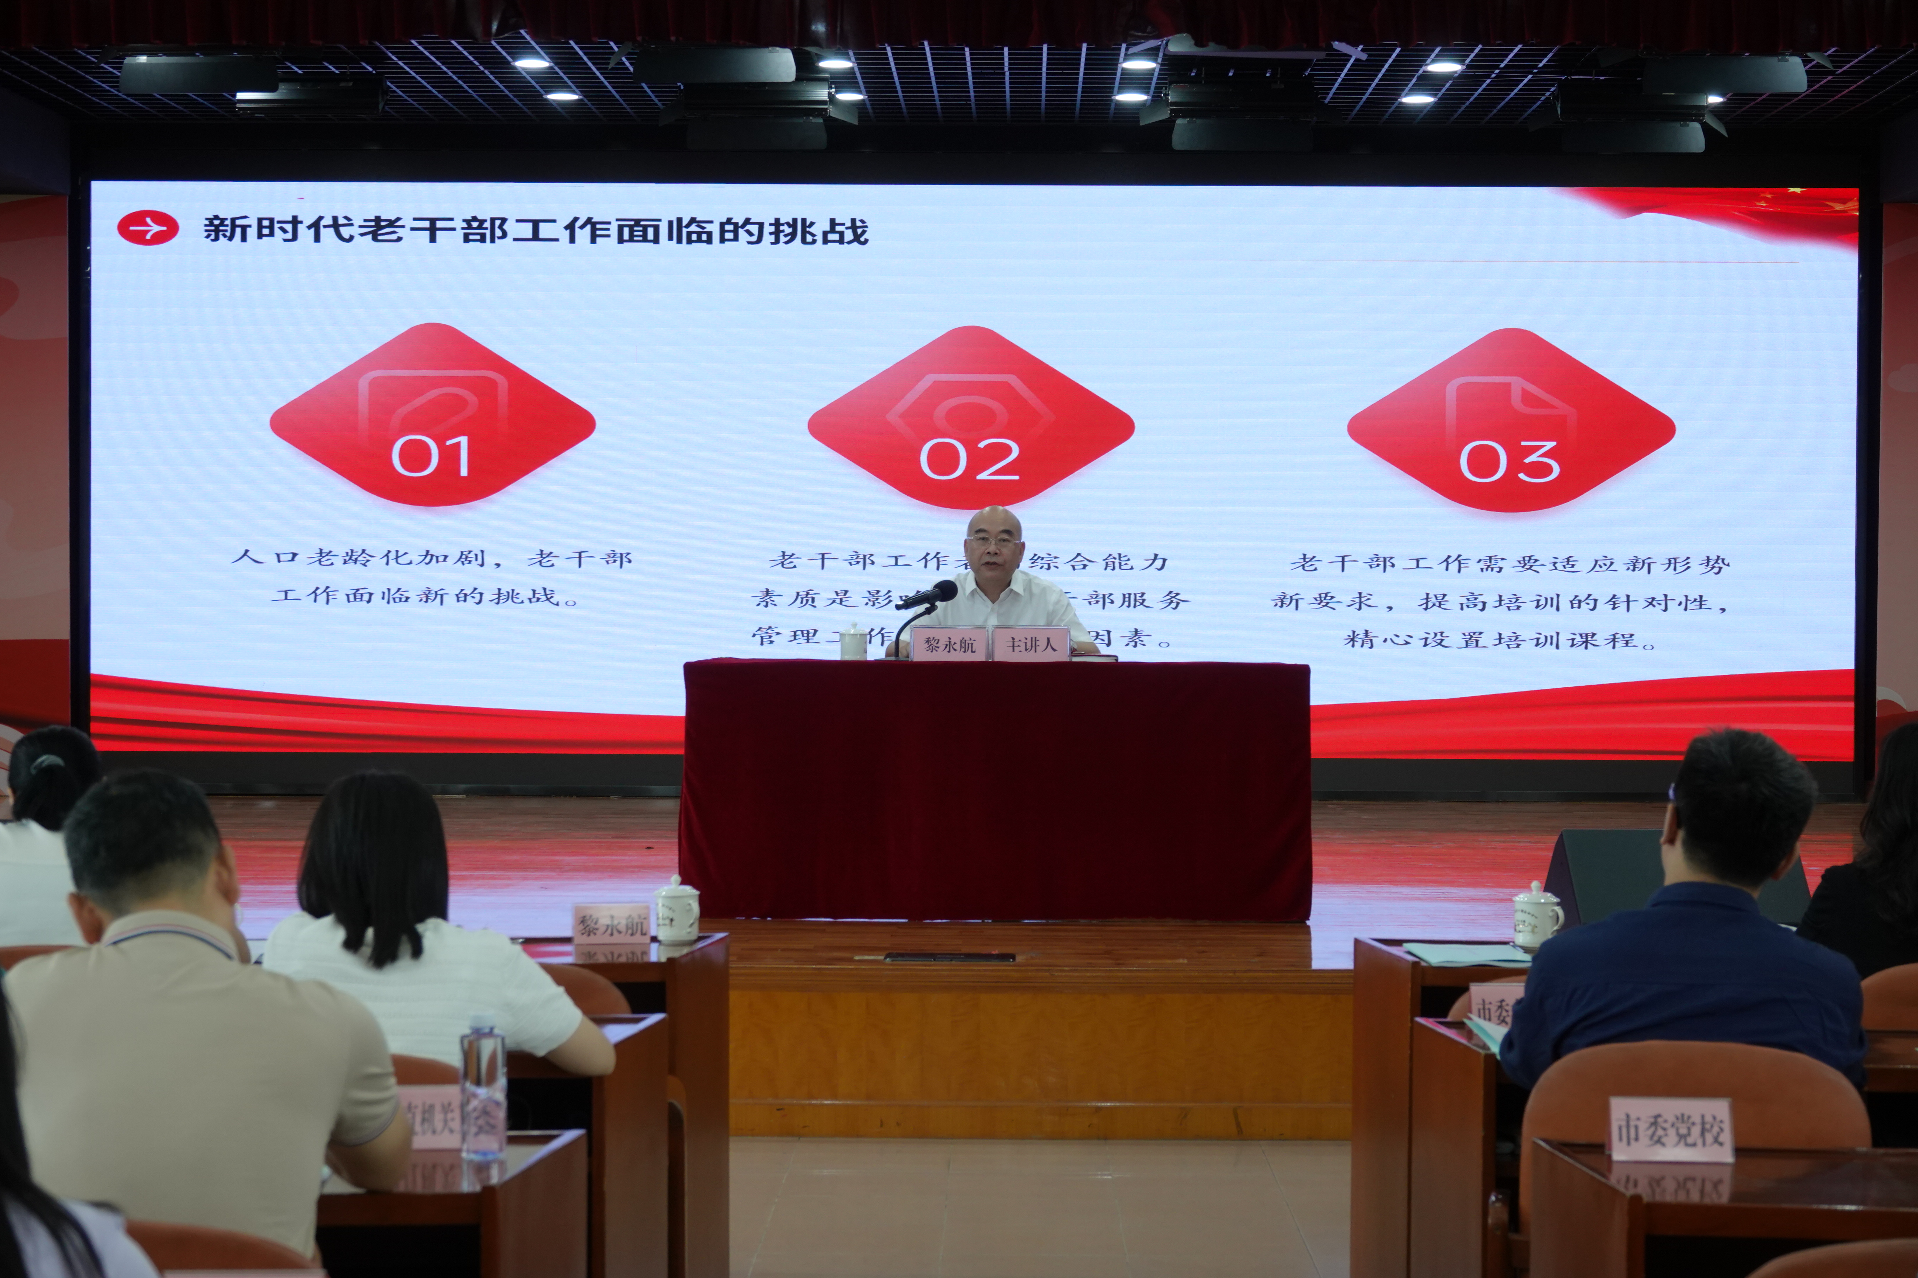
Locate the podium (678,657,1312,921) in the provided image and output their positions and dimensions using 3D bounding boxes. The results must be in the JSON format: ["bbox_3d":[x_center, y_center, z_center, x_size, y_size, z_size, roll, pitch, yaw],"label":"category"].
[{"bbox_3d":[0.114,0.451,11.680,1.870,0.765,0.620,0,1,1],"label":"podium"}]

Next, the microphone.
[{"bbox_3d":[-0.099,-0.136,11.750,0.210,0.068,0.068,-19,12,-36],"label":"microphone"}]

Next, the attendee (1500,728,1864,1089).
[{"bbox_3d":[1.025,0.752,5.520,0.520,1.260,0.750,0,1,-6],"label":"attendee"}]

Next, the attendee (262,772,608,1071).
[{"bbox_3d":[-0.751,0.768,5.420,0.500,1.210,0.720,0,1,6],"label":"attendee"}]

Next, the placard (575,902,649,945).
[{"bbox_3d":[-0.677,0.552,7.460,0.150,0.080,0.065,0,1,0],"label":"placard"}]

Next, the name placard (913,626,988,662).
[{"bbox_3d":[-0.025,0.026,11.520,0.230,0.115,0.080,0,1,1],"label":"name placard"}]

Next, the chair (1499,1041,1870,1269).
[{"bbox_3d":[0.990,0.955,5.330,0.520,0.860,0.570,0,1,-3],"label":"chair"}]

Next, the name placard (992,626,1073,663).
[{"bbox_3d":[0.218,0.027,11.520,0.230,0.115,0.080,0,1,1],"label":"name placard"}]

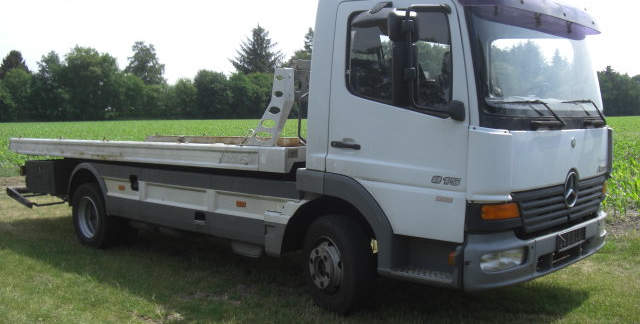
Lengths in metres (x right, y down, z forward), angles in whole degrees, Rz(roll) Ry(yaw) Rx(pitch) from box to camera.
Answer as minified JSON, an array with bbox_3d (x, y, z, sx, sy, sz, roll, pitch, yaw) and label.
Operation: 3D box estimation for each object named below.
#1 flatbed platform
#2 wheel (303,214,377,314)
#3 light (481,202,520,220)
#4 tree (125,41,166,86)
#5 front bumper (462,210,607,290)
[{"bbox_3d":[-1.391,-0.158,7.926,5.190,0.210,2.210,3,5,43],"label":"flatbed platform"},{"bbox_3d":[0.145,0.784,5.171,0.220,0.765,0.765,-2,4,-30],"label":"wheel"},{"bbox_3d":[1.136,0.316,4.391,0.290,0.105,0.090,-2,4,-28],"label":"light"},{"bbox_3d":[-29.334,-13.700,115.000,7.200,13.448,7.200,-1,4,-14],"label":"tree"},{"bbox_3d":[1.755,0.581,4.982,0.260,0.360,2.280,4,5,43],"label":"front bumper"}]

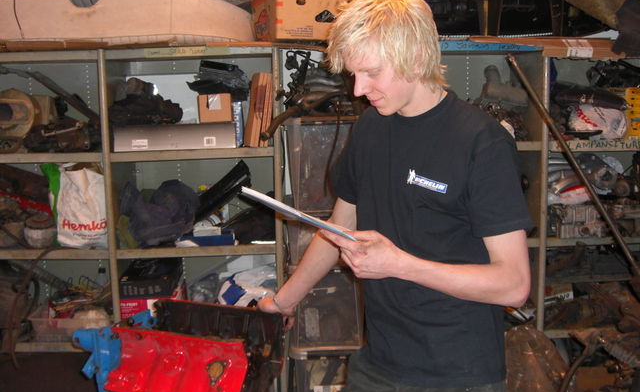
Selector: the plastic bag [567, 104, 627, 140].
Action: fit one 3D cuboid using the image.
[{"bbox_3d":[1.245,-0.333,3.146,0.250,0.150,0.180,-1,7,0],"label":"plastic bag"}]

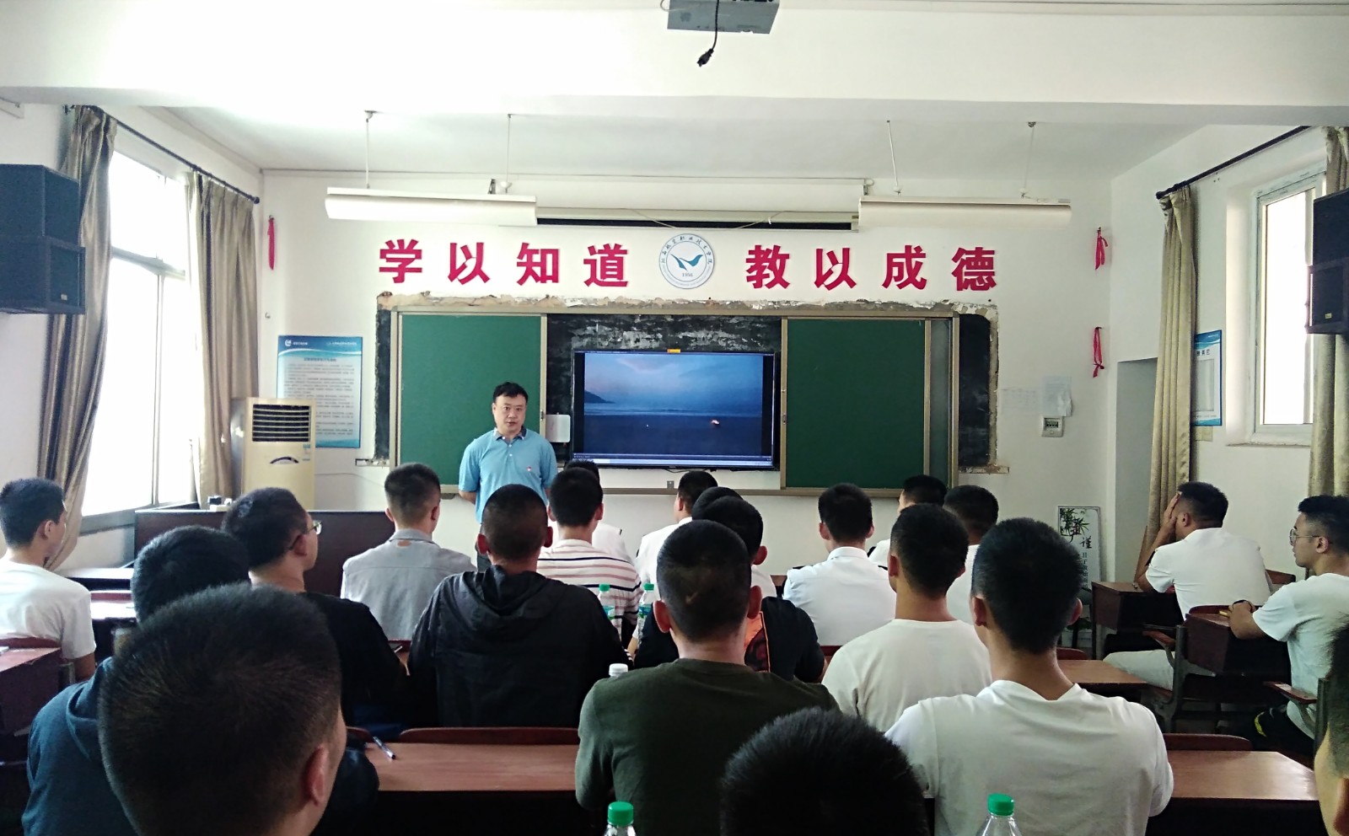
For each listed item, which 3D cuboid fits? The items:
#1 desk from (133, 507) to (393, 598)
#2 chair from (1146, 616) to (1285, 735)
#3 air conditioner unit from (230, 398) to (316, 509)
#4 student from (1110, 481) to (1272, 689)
[{"bbox_3d":[-2.065,0.968,5.835,1.317,0.992,0.680,1,1,1],"label":"desk"},{"bbox_3d":[2.305,1.143,4.431,0.580,0.800,0.680,1,-1,-1],"label":"chair"},{"bbox_3d":[-2.546,0.702,6.914,0.445,1.636,0.310,1,-1,-42],"label":"air conditioner unit"},{"bbox_3d":[2.188,0.897,4.685,0.550,1.264,0.740,1,1,-7],"label":"student"}]

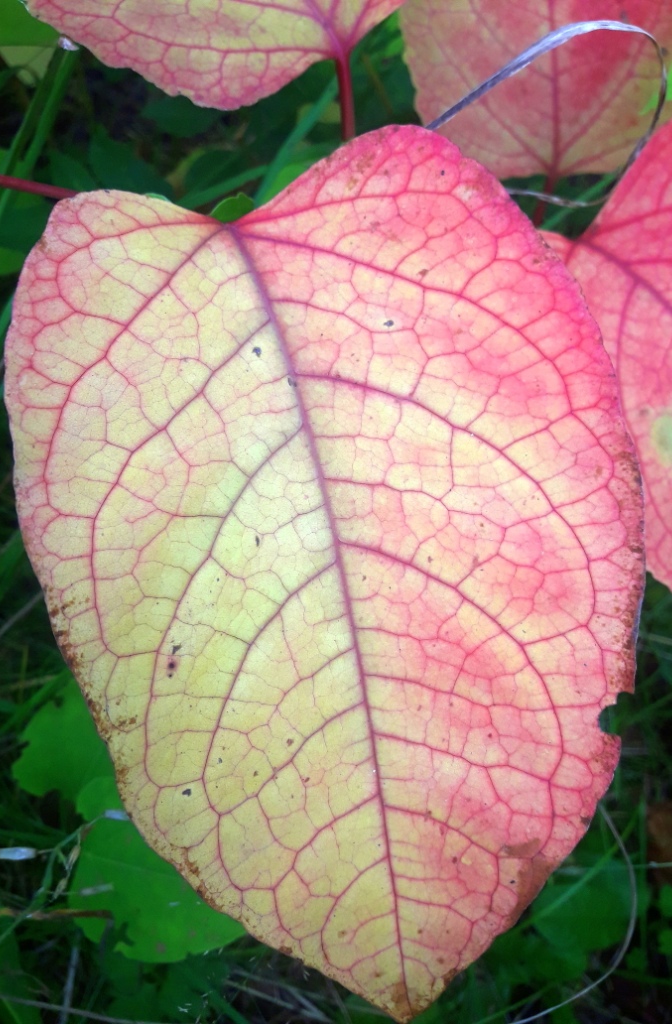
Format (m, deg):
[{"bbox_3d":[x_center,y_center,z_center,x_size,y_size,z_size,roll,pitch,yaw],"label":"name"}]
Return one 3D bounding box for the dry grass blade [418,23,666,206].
[{"bbox_3d":[0.064,-0.119,0.250,0.074,0.064,0.025,0,28,0],"label":"dry grass blade"}]

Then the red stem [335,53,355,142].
[{"bbox_3d":[0.003,-0.119,0.241,0.004,0.031,0.004,-6,30,0],"label":"red stem"}]

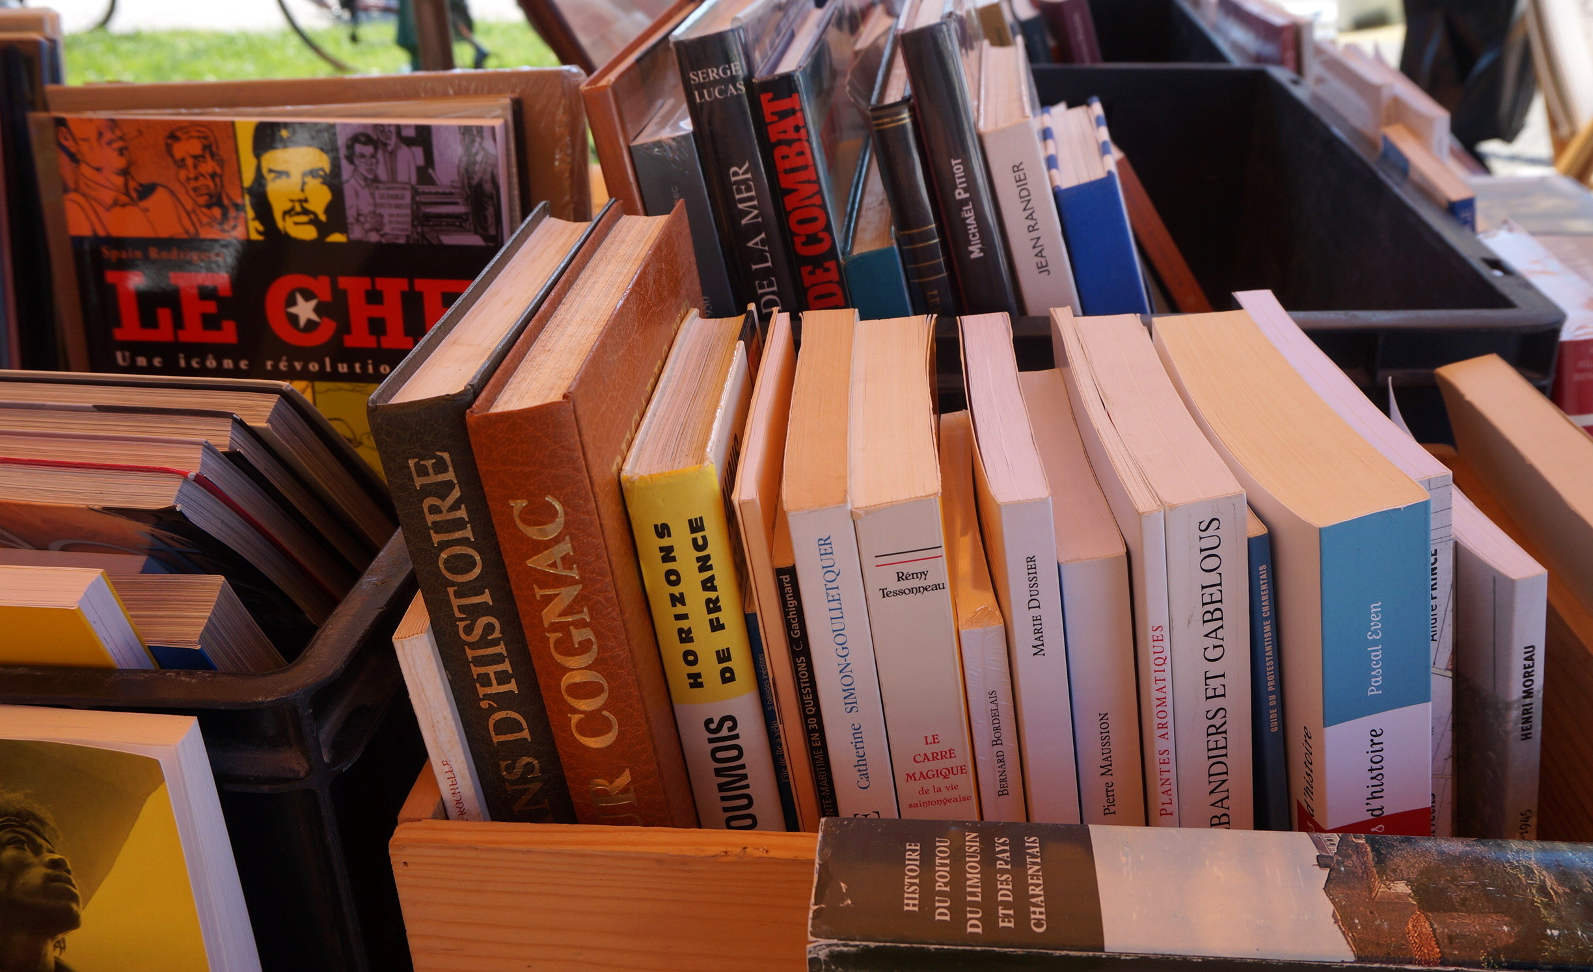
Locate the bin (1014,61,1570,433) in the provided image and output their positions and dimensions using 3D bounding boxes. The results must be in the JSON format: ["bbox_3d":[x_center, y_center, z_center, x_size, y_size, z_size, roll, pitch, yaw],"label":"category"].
[{"bbox_3d":[0.162,-0.143,1.015,0.493,0.200,0.587,1,30,1],"label":"bin"}]

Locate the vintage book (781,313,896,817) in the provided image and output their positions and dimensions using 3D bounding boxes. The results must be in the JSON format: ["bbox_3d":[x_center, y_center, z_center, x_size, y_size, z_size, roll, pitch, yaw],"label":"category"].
[{"bbox_3d":[0.028,0.066,0.586,0.023,0.232,0.171,-6,29,6],"label":"vintage book"}]

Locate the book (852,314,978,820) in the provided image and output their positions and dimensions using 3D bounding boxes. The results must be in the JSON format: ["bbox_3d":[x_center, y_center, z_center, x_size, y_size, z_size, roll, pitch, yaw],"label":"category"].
[{"bbox_3d":[0.056,0.067,0.580,0.030,0.234,0.159,-6,29,7],"label":"book"}]

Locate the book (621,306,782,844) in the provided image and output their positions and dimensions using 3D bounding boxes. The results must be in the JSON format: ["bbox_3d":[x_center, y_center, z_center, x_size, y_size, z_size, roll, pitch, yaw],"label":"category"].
[{"bbox_3d":[-0.022,0.058,0.579,0.032,0.228,0.138,-4,29,8],"label":"book"}]

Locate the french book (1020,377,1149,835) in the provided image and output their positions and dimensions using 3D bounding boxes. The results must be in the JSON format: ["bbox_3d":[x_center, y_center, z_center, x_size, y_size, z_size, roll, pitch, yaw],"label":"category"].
[{"bbox_3d":[0.122,0.077,0.582,0.023,0.211,0.153,-7,29,7],"label":"french book"}]

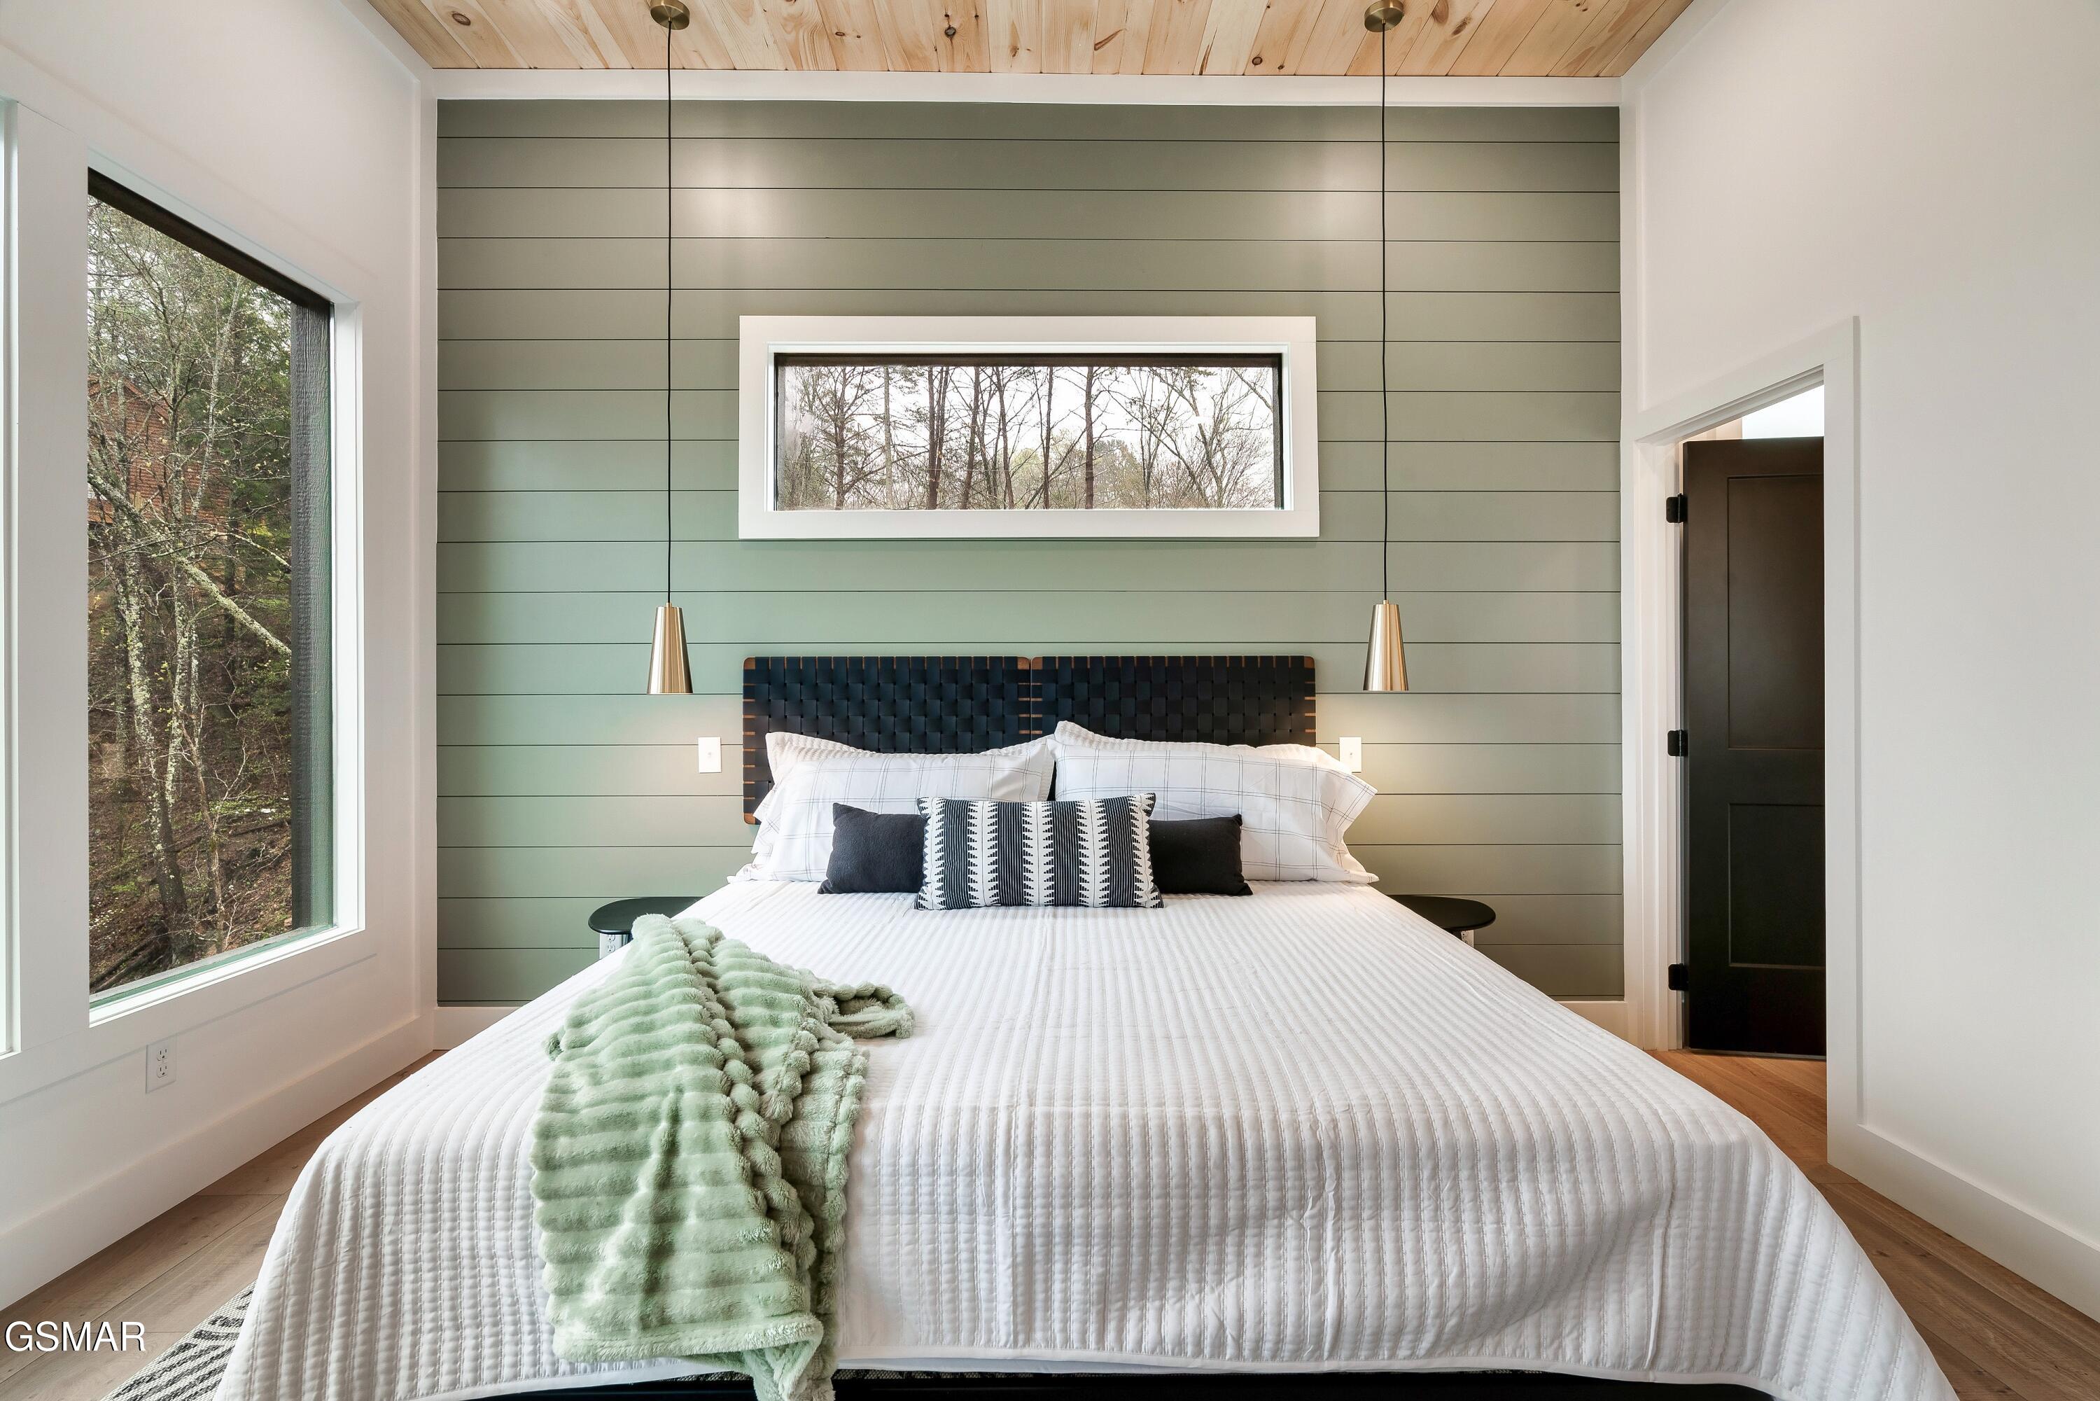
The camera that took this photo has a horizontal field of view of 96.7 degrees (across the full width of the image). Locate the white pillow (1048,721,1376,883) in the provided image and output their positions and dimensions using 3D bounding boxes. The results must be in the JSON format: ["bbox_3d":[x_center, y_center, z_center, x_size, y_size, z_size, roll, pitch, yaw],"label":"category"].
[{"bbox_3d":[0.500,0.325,2.980,0.980,0.480,0.200,0,-25,-1],"label":"white pillow"}]

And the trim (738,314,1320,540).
[{"bbox_3d":[-0.071,-0.942,3.220,1.960,0.752,0.110,0,0,-1],"label":"trim"}]

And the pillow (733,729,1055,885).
[{"bbox_3d":[-0.475,0.330,2.980,0.960,0.470,0.200,0,-25,-1],"label":"pillow"}]

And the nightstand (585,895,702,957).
[{"bbox_3d":[-1.180,0.925,2.890,0.450,0.540,0.450,0,0,-1],"label":"nightstand"}]

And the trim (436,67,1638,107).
[{"bbox_3d":[-0.076,-2.087,3.185,4.050,0.105,0.030,0,0,-1],"label":"trim"}]

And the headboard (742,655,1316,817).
[{"bbox_3d":[-0.069,0.136,3.150,1.935,0.575,0.060,0,0,-1],"label":"headboard"}]

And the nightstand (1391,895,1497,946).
[{"bbox_3d":[1.170,0.925,2.930,0.450,0.540,0.450,0,0,-1],"label":"nightstand"}]

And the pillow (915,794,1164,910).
[{"bbox_3d":[-0.027,0.410,2.570,0.660,0.340,0.140,0,-25,-1],"label":"pillow"}]

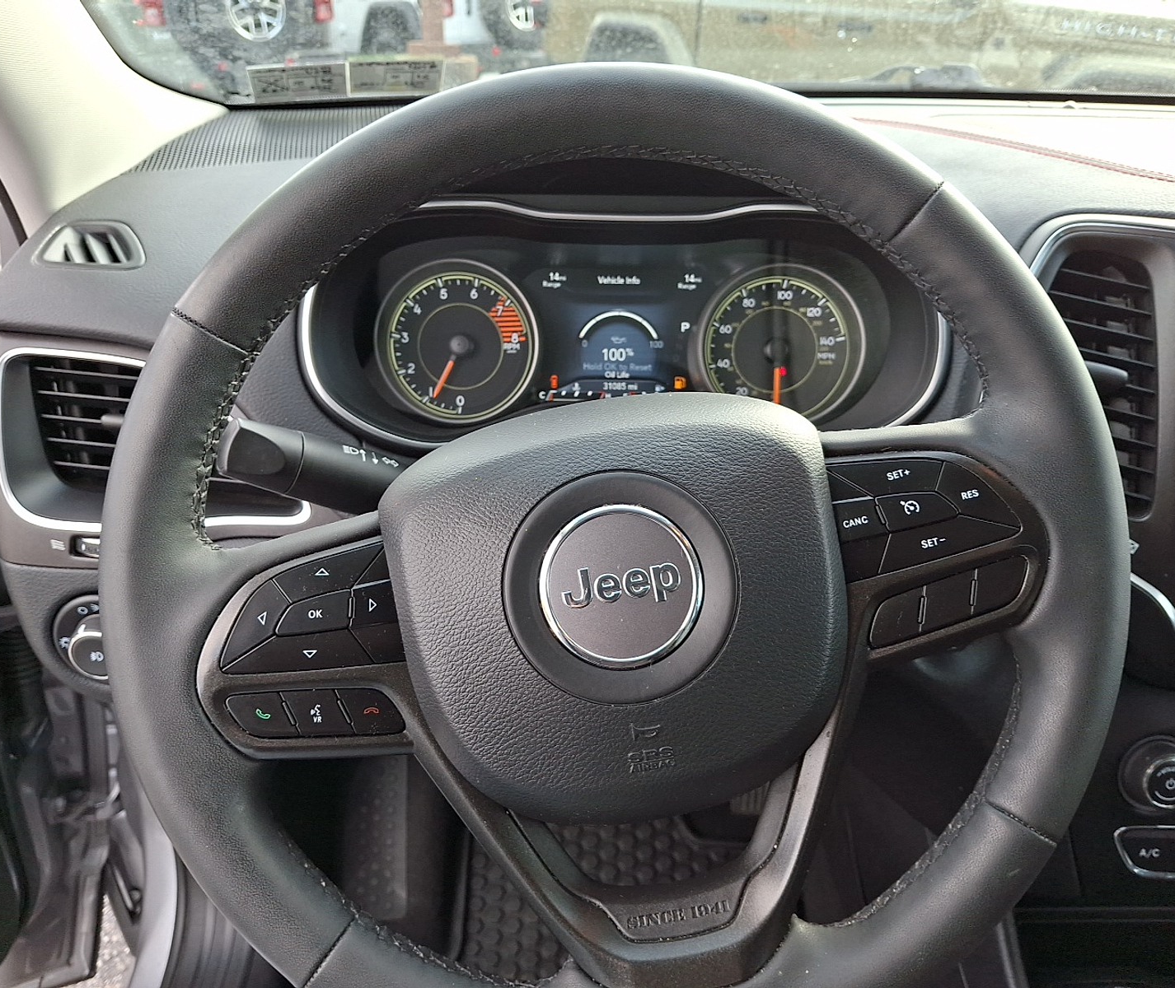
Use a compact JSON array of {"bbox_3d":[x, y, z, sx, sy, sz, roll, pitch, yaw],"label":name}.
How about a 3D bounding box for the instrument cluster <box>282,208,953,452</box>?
[{"bbox_3d":[0.022,-0.097,0.570,0.375,0.147,0.070,0,0,0],"label":"instrument cluster"}]

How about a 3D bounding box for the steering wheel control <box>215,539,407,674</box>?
[{"bbox_3d":[-0.104,0.043,0.361,0.069,0.048,0.013,-10,-3,-3],"label":"steering wheel control"}]

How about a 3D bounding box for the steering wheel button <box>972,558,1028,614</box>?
[{"bbox_3d":[0.154,0.034,0.357,0.025,0.017,0.006,-15,-2,4],"label":"steering wheel button"}]

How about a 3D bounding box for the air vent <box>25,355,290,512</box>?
[{"bbox_3d":[-0.244,-0.033,0.548,0.153,0.080,0.040,5,8,11],"label":"air vent"}]

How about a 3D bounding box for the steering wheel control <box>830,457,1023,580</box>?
[{"bbox_3d":[0.133,0.011,0.375,0.070,0.048,0.013,-10,-3,-3],"label":"steering wheel control"}]

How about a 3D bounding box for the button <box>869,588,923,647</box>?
[{"bbox_3d":[0.121,0.048,0.372,0.022,0.018,0.009,-12,-3,-3],"label":"button"}]

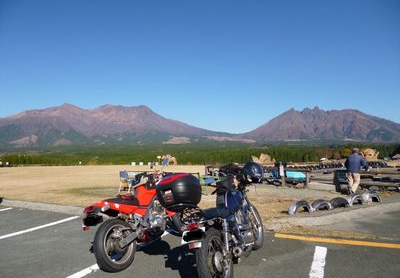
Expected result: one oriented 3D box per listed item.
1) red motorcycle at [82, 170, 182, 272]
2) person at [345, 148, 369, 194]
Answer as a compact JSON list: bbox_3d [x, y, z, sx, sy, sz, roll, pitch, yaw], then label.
[{"bbox_3d":[-0.734,1.036,3.974,0.800,1.150,2.100,-12,-7,26],"label":"red motorcycle"},{"bbox_3d":[5.435,1.108,9.600,0.720,1.600,0.460,-1,-2,30],"label":"person"}]

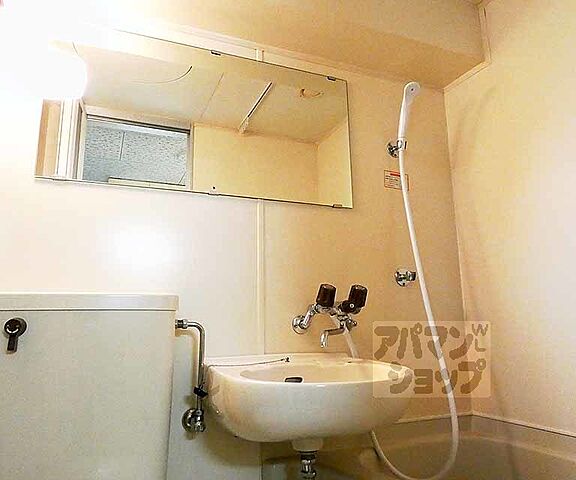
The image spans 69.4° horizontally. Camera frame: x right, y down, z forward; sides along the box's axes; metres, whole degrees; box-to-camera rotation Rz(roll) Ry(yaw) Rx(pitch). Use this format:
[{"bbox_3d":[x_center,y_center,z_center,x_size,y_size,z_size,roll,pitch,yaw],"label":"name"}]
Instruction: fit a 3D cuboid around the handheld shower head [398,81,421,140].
[{"bbox_3d":[0.428,-0.452,1.484,0.058,0.210,0.056,7,3,-20],"label":"handheld shower head"}]

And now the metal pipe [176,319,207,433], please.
[{"bbox_3d":[-0.255,0.352,1.087,0.088,0.280,0.095,3,-12,-21],"label":"metal pipe"}]

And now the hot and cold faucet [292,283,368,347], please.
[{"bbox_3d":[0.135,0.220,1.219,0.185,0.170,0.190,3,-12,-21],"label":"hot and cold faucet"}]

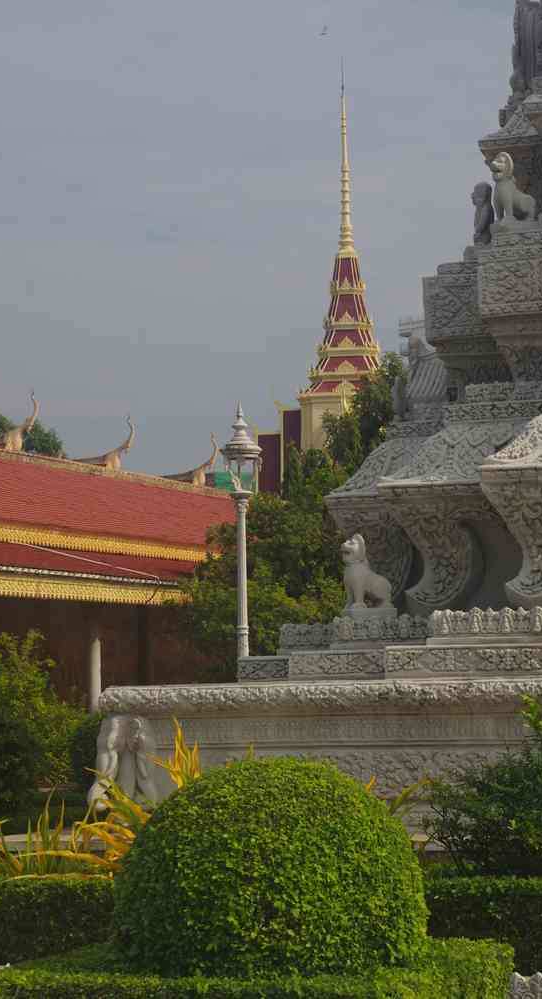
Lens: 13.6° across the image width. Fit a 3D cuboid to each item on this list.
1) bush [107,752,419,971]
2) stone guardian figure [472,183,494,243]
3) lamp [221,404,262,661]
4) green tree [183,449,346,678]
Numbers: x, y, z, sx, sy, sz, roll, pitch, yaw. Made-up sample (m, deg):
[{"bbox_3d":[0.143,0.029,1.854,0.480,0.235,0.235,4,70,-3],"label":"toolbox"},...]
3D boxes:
[{"bbox_3d":[0.002,1.612,10.300,1.420,0.920,1.420,-1,-5,0],"label":"bush"},{"bbox_3d":[1.803,-2.426,19.300,0.200,0.540,0.210,-3,-5,18],"label":"stone guardian figure"},{"bbox_3d":[-0.308,1.286,25.000,0.470,4.680,0.470,-3,-5,18],"label":"lamp"},{"bbox_3d":[-0.008,1.738,35.000,3.400,5.200,3.400,-3,-5,18],"label":"green tree"}]

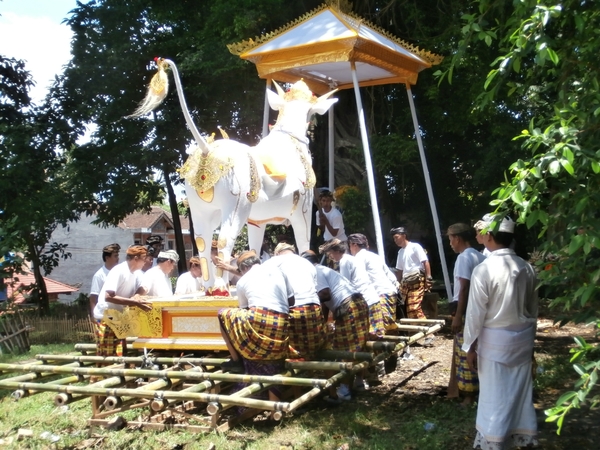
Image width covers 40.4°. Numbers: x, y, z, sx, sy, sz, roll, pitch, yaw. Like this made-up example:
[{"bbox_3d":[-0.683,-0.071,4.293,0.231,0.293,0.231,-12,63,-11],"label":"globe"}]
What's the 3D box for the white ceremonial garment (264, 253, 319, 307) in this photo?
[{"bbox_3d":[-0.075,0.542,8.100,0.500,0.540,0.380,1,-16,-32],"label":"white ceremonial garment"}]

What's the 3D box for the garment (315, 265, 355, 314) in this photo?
[{"bbox_3d":[0.360,0.663,8.500,0.280,0.520,0.420,-40,-20,25],"label":"garment"}]

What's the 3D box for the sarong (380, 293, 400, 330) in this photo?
[{"bbox_3d":[1.063,1.051,9.900,0.380,0.500,0.400,-1,-2,40],"label":"sarong"}]

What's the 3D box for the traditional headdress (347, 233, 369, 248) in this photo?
[{"bbox_3d":[0.678,0.183,9.600,0.230,0.160,0.200,-13,-9,34],"label":"traditional headdress"}]

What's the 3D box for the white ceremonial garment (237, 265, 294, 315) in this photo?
[{"bbox_3d":[-0.315,0.590,7.450,0.500,0.520,0.300,0,-36,-27],"label":"white ceremonial garment"}]

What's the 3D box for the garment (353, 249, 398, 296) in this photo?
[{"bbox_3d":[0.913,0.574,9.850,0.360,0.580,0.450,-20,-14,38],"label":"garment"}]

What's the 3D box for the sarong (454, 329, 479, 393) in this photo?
[{"bbox_3d":[1.597,1.174,7.500,0.360,0.740,0.420,-1,-2,42],"label":"sarong"}]

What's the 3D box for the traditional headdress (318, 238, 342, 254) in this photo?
[{"bbox_3d":[0.337,0.238,9.000,0.250,0.130,0.190,-21,-7,16],"label":"traditional headdress"}]

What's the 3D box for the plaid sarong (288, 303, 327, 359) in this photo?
[{"bbox_3d":[0.044,1.023,7.900,0.440,0.560,0.420,1,-2,-30],"label":"plaid sarong"}]

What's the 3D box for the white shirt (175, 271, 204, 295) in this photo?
[{"bbox_3d":[-1.332,0.816,10.000,0.380,0.520,0.450,0,-2,12],"label":"white shirt"}]

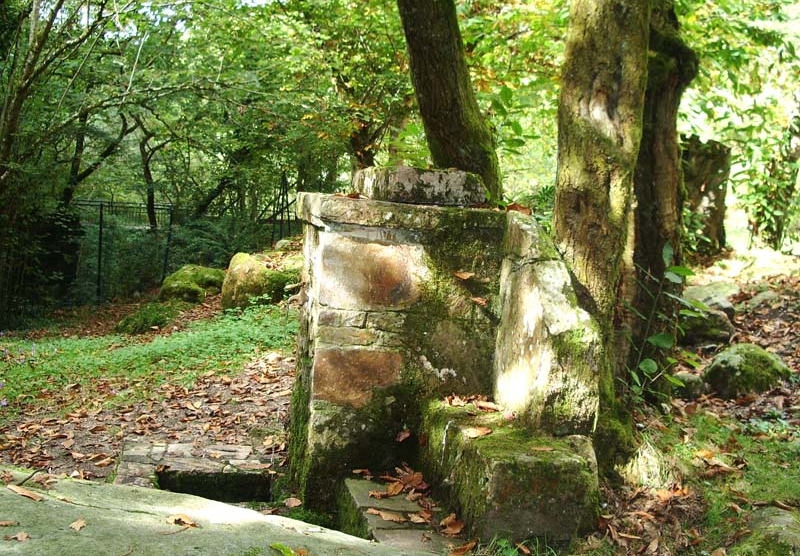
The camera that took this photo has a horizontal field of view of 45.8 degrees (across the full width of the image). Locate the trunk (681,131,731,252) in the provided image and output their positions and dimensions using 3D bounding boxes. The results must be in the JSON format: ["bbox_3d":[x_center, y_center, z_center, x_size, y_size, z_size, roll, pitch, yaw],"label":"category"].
[{"bbox_3d":[3.844,-1.070,12.000,0.620,1.470,0.580,4,6,18],"label":"trunk"}]

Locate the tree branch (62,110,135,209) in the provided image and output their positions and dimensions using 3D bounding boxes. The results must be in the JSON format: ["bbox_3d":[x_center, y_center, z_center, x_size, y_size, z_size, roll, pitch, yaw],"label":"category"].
[{"bbox_3d":[-4.310,-1.688,13.500,1.030,1.330,0.500,1,6,-18],"label":"tree branch"}]

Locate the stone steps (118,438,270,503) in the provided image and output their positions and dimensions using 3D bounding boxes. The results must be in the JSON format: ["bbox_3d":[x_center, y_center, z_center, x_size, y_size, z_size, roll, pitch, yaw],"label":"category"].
[{"bbox_3d":[-0.997,0.971,4.612,0.760,0.170,0.590,2,6,-8],"label":"stone steps"}]

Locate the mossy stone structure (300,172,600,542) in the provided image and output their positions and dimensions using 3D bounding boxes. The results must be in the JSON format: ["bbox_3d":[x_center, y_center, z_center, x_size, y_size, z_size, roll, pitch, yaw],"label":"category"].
[{"bbox_3d":[0.155,0.296,4.565,1.200,1.600,1.270,1,6,-15],"label":"mossy stone structure"}]

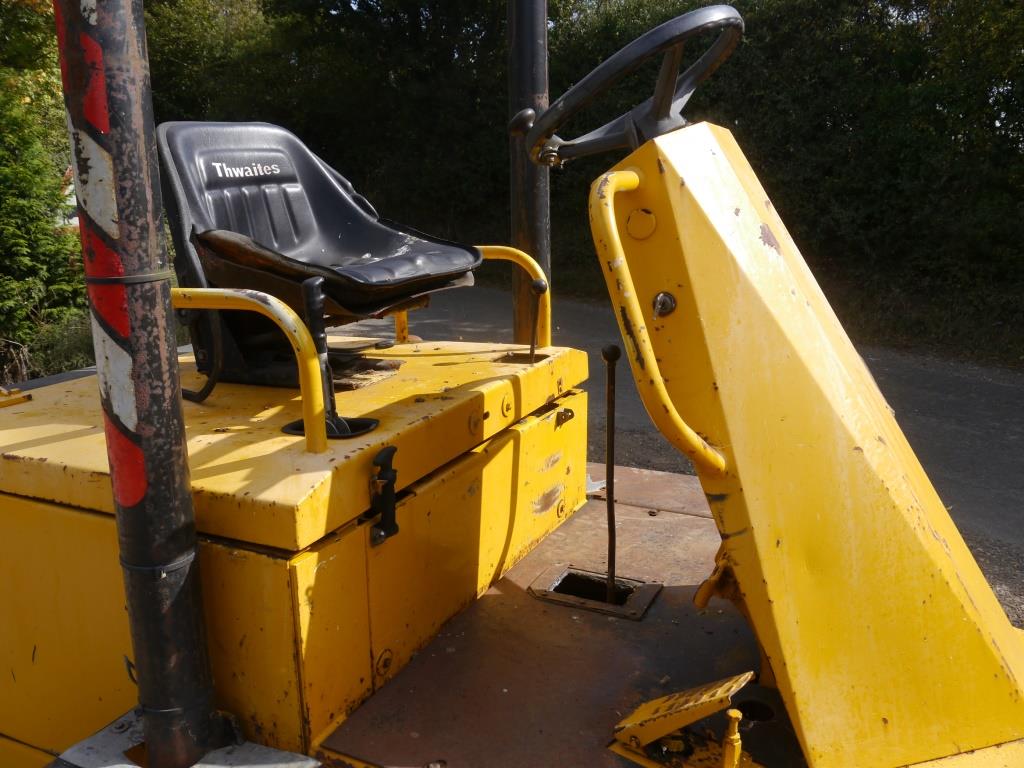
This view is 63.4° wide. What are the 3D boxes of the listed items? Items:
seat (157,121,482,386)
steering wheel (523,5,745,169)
[{"bbox_3d":[-0.346,-0.249,1.542,0.505,0.479,0.495,5,14,24],"label":"seat"},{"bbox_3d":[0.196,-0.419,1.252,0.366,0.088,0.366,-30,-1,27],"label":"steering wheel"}]

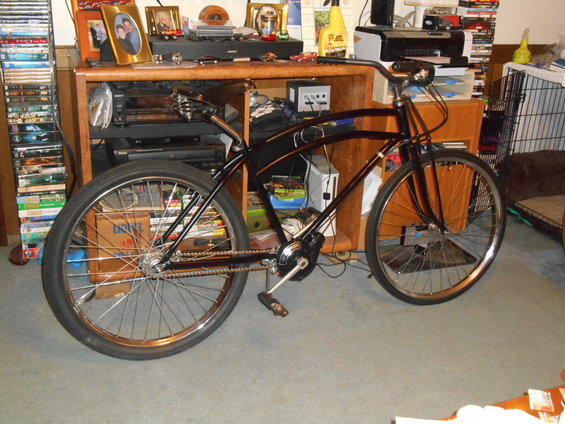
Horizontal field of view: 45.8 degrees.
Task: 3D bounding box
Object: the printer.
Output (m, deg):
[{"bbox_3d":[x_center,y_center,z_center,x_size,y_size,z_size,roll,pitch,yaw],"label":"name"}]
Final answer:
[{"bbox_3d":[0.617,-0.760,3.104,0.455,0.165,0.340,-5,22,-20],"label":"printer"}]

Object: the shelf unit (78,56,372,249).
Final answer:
[{"bbox_3d":[-0.281,-0.248,3.047,1.250,0.877,0.460,-5,22,-20],"label":"shelf unit"}]

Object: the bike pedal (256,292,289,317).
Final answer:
[{"bbox_3d":[-0.030,0.309,2.268,0.072,0.032,0.110,34,-1,-24],"label":"bike pedal"}]

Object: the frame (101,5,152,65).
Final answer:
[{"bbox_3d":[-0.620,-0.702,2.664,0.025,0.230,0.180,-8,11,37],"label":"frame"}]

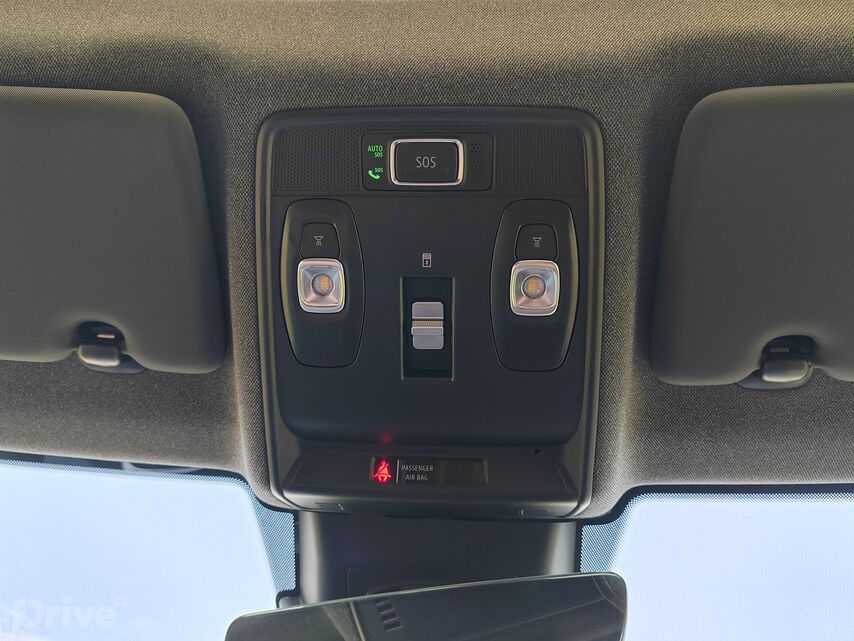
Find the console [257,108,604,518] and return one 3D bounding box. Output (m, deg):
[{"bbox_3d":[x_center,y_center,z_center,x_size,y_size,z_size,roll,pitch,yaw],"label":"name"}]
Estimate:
[{"bbox_3d":[0.002,-0.004,0.370,0.190,0.045,0.225,0,-87,0],"label":"console"}]

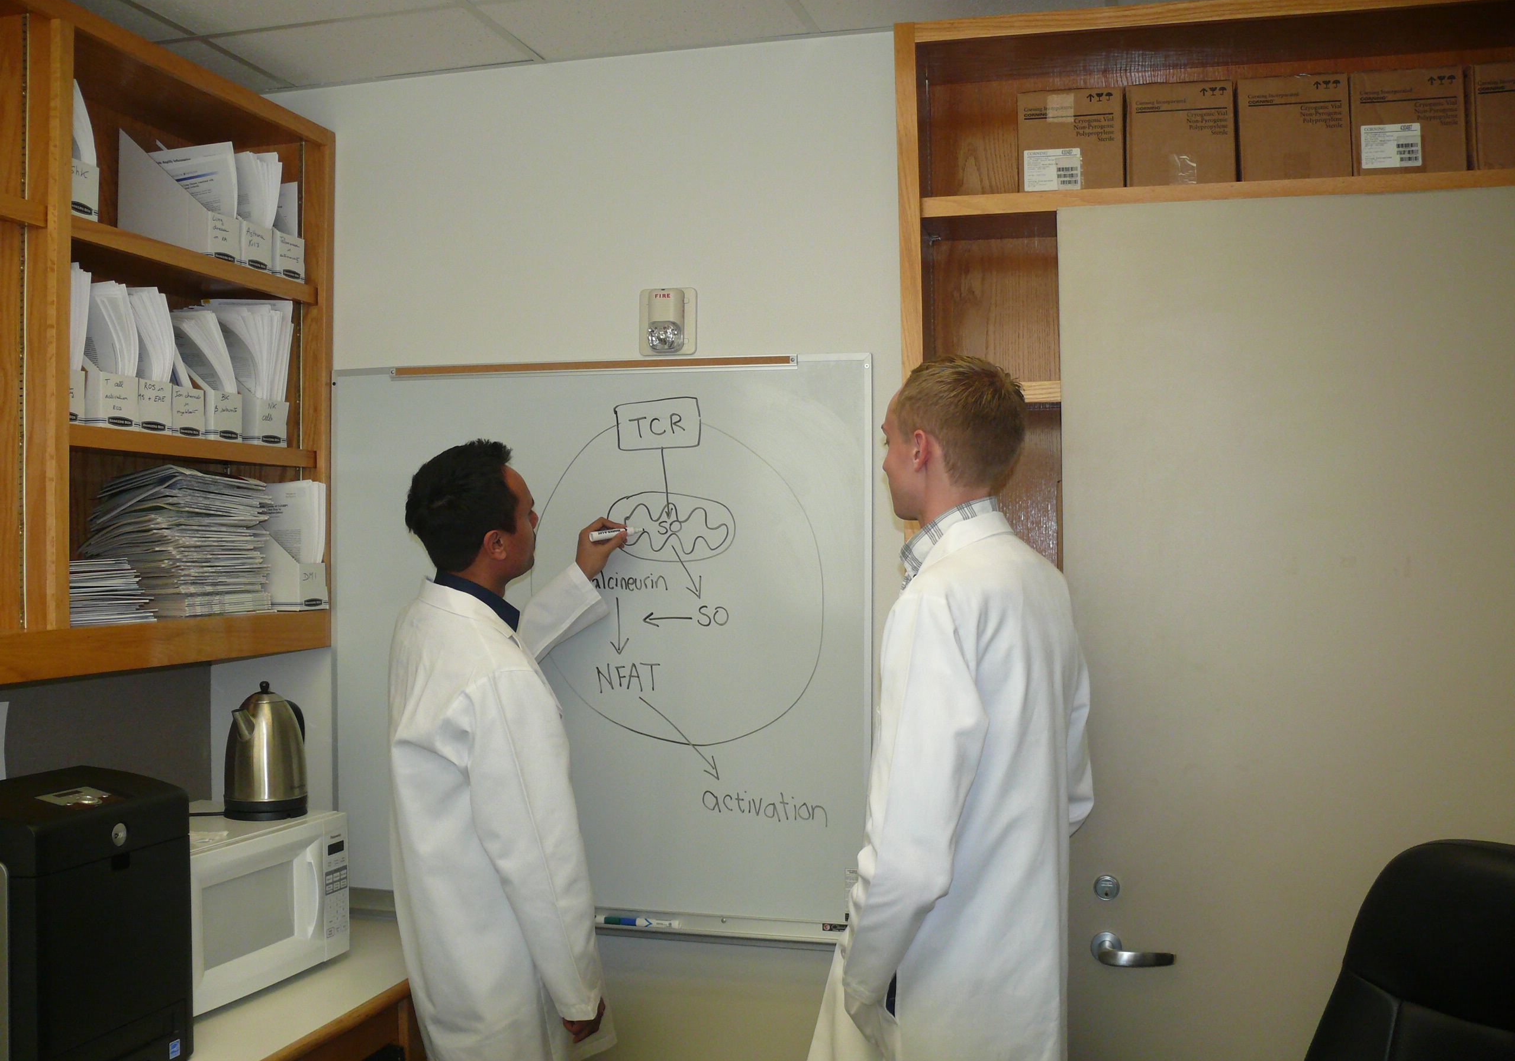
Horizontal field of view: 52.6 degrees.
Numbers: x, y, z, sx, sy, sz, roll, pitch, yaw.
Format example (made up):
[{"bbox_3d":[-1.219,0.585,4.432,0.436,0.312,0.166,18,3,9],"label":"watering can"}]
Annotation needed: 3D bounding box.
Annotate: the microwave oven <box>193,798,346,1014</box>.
[{"bbox_3d":[-1.080,0.705,2.885,0.410,0.283,0.530,0,-1,19],"label":"microwave oven"}]

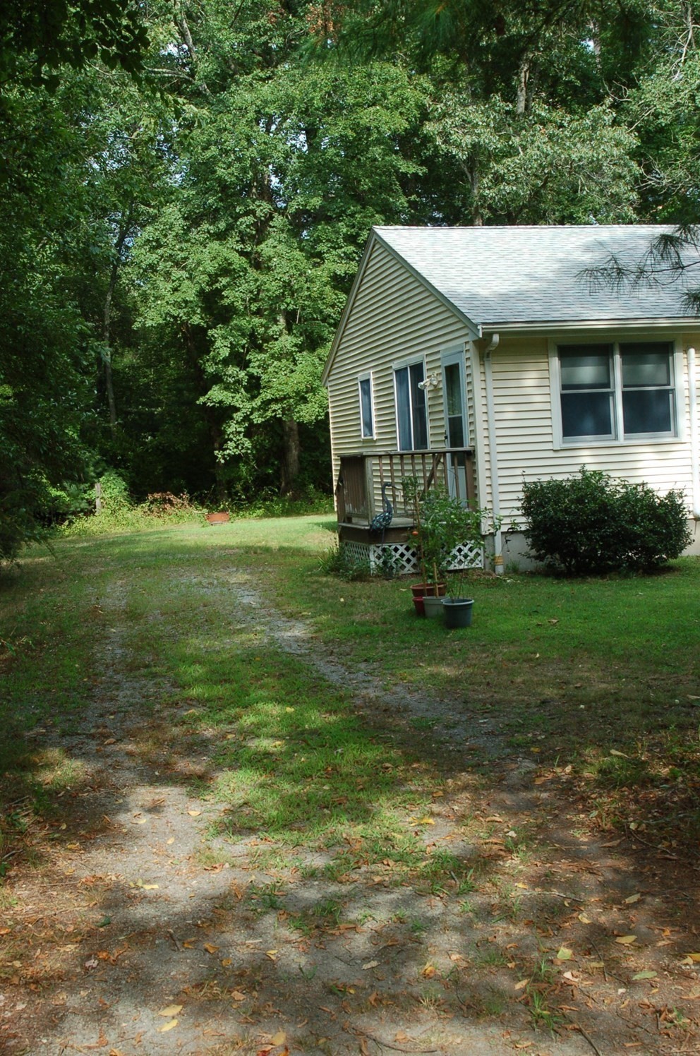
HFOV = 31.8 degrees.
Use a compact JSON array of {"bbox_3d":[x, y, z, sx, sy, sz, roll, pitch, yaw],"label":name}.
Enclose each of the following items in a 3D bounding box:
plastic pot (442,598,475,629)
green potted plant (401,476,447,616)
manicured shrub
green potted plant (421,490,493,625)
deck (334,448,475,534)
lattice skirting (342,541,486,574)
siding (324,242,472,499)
[{"bbox_3d":[0.988,0.766,11.148,0.290,0.241,0.290,-3,3,5],"label":"plastic pot"},{"bbox_3d":[0.708,0.187,11.840,0.396,1.343,0.380,-3,3,4],"label":"green potted plant"},{"bbox_3d":[3.126,-0.106,15.006,1.960,1.257,1.350,-4,3,-12],"label":"manicured shrub"},{"bbox_3d":[0.959,0.270,11.119,0.667,1.236,0.580,-3,3,5],"label":"green potted plant"},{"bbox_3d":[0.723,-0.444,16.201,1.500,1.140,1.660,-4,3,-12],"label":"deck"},{"bbox_3d":[0.778,0.329,16.230,1.480,0.410,1.620,-4,3,-12],"label":"lattice skirting"},{"bbox_3d":[0.552,-2.400,19.808,0.110,4.570,8.750,-4,3,-12],"label":"siding"}]

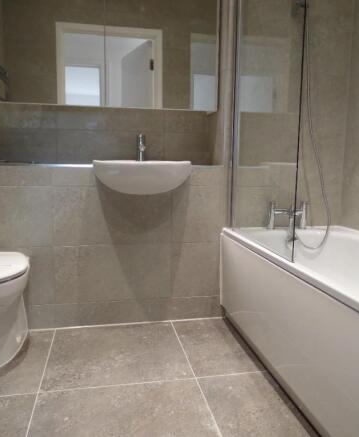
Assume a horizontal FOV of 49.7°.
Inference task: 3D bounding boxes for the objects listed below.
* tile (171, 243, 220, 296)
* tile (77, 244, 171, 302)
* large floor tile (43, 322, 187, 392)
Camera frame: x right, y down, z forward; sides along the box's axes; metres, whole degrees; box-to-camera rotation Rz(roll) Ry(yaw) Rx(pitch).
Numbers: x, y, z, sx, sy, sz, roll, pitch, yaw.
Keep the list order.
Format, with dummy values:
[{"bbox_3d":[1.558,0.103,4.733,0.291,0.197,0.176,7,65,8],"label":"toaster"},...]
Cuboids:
[{"bbox_3d":[0.090,0.283,2.113,0.273,0.304,0.010,-1,8,-11],"label":"tile"},{"bbox_3d":[-0.303,0.288,2.037,0.527,0.304,0.010,-1,8,-11],"label":"tile"},{"bbox_3d":[-0.283,0.612,1.781,0.600,0.010,0.580,-1,8,-11],"label":"large floor tile"}]

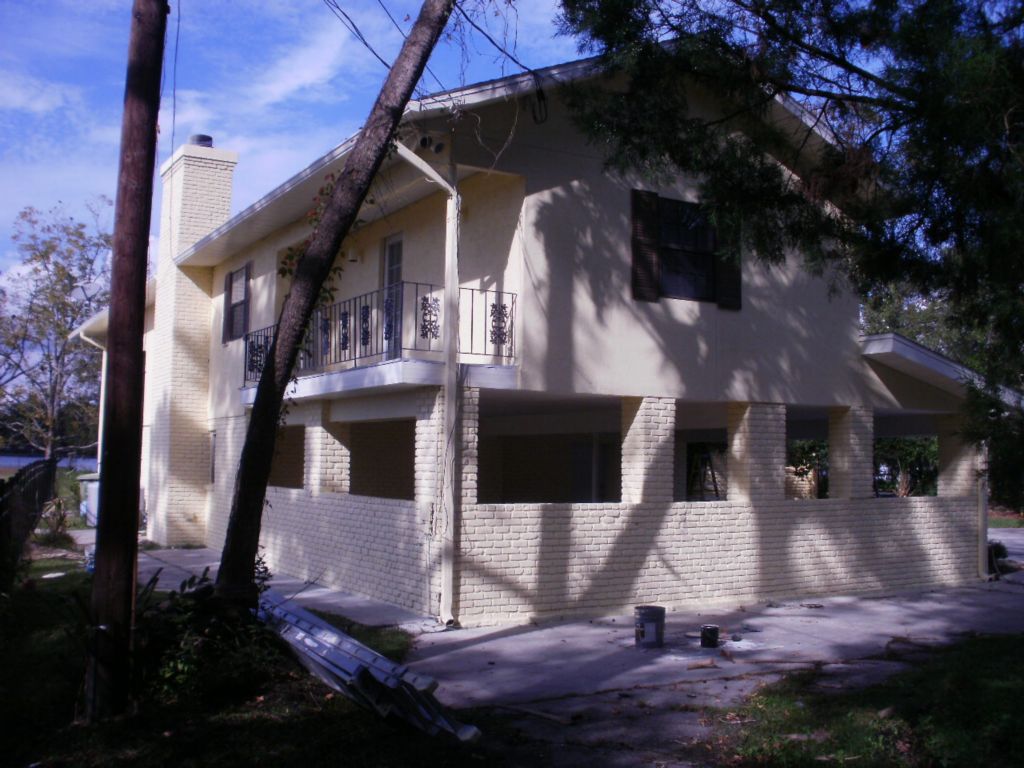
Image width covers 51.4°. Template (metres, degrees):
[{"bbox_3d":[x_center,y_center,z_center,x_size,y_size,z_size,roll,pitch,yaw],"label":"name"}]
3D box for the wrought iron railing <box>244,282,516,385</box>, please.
[{"bbox_3d":[-1.976,-0.425,13.730,1.369,0.858,5.806,3,-5,-30],"label":"wrought iron railing"}]

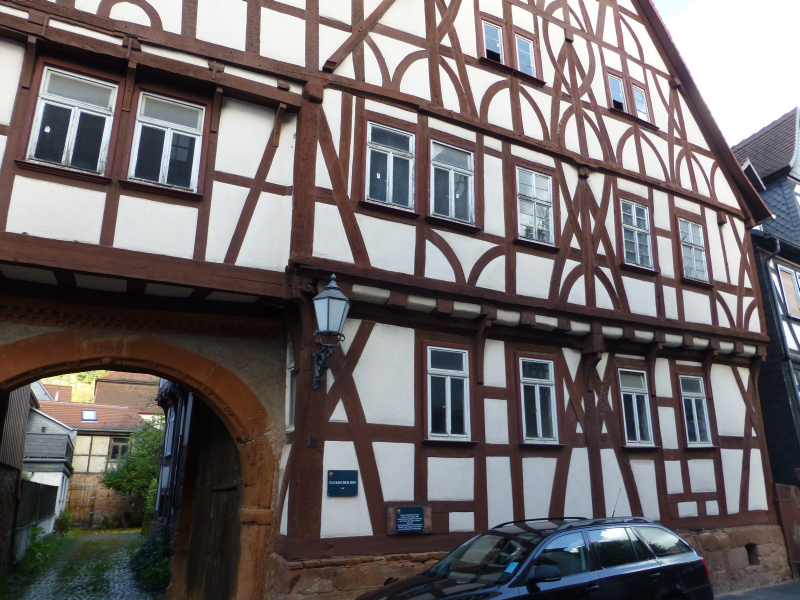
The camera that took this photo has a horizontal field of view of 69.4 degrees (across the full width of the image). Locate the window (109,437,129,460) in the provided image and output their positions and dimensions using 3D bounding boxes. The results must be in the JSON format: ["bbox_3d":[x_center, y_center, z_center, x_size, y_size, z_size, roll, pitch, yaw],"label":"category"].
[{"bbox_3d":[-13.084,6.963,27.000,0.920,1.060,0.120,9,-17,-27],"label":"window"}]

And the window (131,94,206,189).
[{"bbox_3d":[-2.773,-1.891,6.935,0.754,1.164,0.110,9,-17,-27],"label":"window"}]

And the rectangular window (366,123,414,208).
[{"bbox_3d":[-0.119,-1.886,8.192,0.776,1.231,0.110,9,-17,-27],"label":"rectangular window"}]

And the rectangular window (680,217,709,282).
[{"bbox_3d":[5.716,-0.953,11.231,0.718,1.201,0.110,9,-17,-27],"label":"rectangular window"}]

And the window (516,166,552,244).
[{"bbox_3d":[2.219,-1.517,9.411,0.758,1.255,0.110,9,-17,-27],"label":"window"}]

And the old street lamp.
[{"bbox_3d":[-0.889,0.368,7.076,0.490,1.380,0.700,9,-17,-27],"label":"old street lamp"}]

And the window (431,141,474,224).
[{"bbox_3d":[0.807,-1.754,8.678,0.792,1.226,0.110,9,-17,-27],"label":"window"}]

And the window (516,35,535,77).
[{"bbox_3d":[2.179,-4.209,9.973,0.390,0.727,0.110,9,-17,-27],"label":"window"}]

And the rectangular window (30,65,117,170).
[{"bbox_3d":[-3.641,-1.995,6.474,0.741,1.169,0.110,9,-17,-27],"label":"rectangular window"}]

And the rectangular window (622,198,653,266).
[{"bbox_3d":[4.323,-1.184,10.507,0.769,1.250,0.110,9,-17,-27],"label":"rectangular window"}]

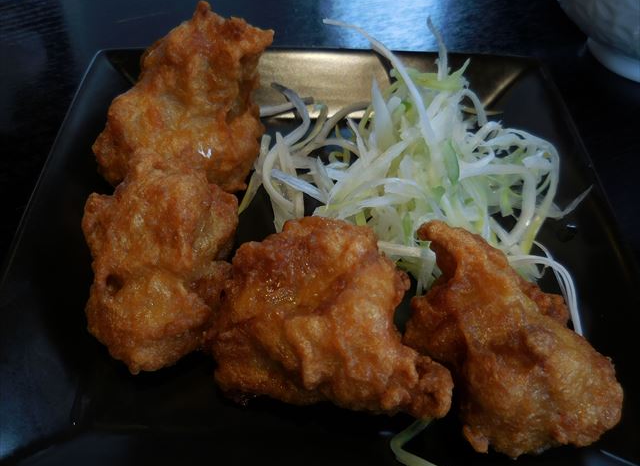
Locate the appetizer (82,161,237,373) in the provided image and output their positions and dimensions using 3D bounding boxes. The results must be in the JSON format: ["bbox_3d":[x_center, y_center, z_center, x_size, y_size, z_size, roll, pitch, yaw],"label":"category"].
[{"bbox_3d":[-0.052,0.009,0.207,0.048,0.039,0.072,-1,52,-2],"label":"appetizer"}]

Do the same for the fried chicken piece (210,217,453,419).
[{"bbox_3d":[0.004,0.025,0.194,0.070,0.039,0.058,10,52,7],"label":"fried chicken piece"}]

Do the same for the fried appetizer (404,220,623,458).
[{"bbox_3d":[0.056,0.034,0.188,0.049,0.040,0.074,-22,55,-18],"label":"fried appetizer"}]

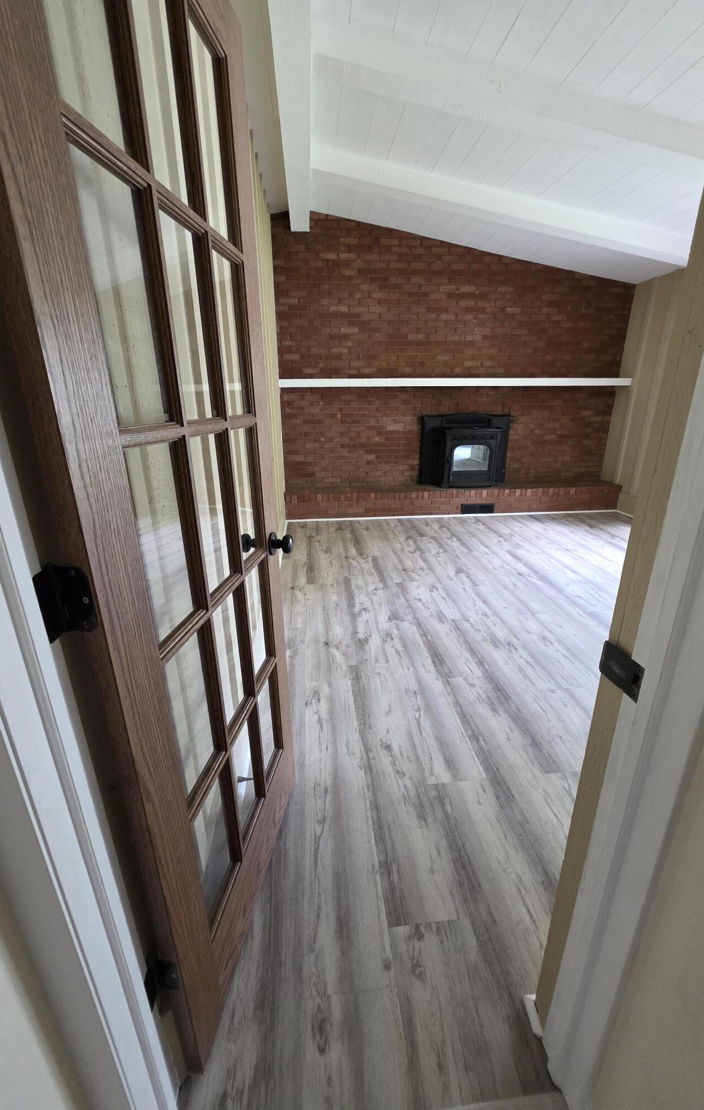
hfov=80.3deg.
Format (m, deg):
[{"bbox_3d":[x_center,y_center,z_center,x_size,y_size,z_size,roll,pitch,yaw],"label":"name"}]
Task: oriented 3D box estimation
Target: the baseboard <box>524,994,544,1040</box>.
[{"bbox_3d":[0.409,1.033,0.936,0.019,0.022,0.068,-2,19,-4],"label":"baseboard"}]

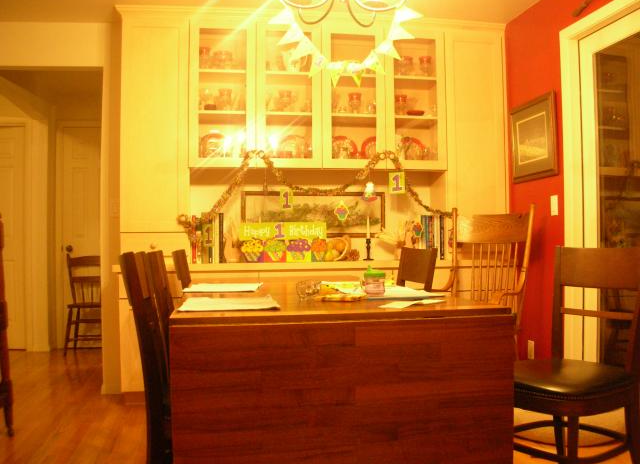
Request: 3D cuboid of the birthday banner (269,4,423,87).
[{"bbox_3d":[0.082,-0.609,2.060,0.500,0.290,0.120,0,-1,-10],"label":"birthday banner"}]

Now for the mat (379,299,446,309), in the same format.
[{"bbox_3d":[0.281,0.225,2.059,0.170,0.015,0.290,-1,-1,40],"label":"mat"}]

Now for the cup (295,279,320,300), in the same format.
[{"bbox_3d":[-0.044,0.200,2.293,0.083,0.072,0.083,0,-1,0],"label":"cup"}]

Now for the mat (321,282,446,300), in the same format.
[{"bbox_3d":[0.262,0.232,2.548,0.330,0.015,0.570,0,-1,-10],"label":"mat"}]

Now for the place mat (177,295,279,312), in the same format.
[{"bbox_3d":[-0.303,0.230,2.146,0.320,0.015,0.480,0,-1,-10],"label":"place mat"}]

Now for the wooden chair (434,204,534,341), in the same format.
[{"bbox_3d":[0.688,0.440,3.099,0.600,1.146,0.570,0,-1,-43],"label":"wooden chair"}]

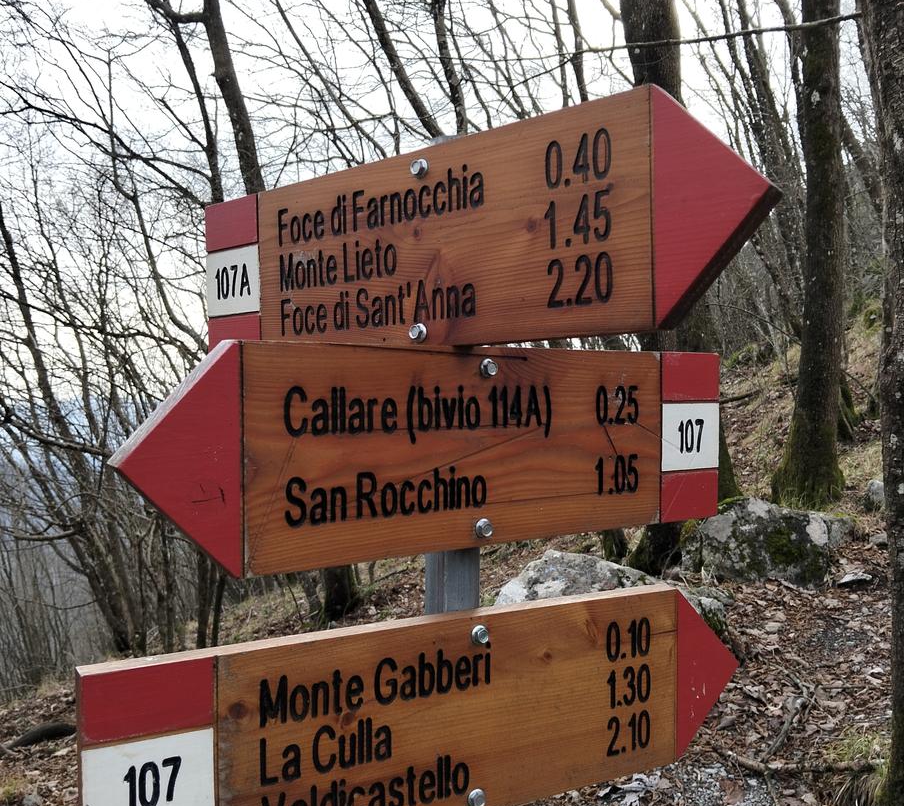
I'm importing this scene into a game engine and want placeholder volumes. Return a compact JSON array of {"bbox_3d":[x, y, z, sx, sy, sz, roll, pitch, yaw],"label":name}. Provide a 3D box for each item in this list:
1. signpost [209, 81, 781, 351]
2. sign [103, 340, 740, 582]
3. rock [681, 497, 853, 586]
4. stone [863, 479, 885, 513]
[{"bbox_3d":[-0.020,-0.118,0.701,0.550,0.150,0.022,-1,0,41],"label":"signpost"},{"bbox_3d":[0.022,0.034,0.697,0.550,0.150,0.022,-1,1,-36],"label":"sign"},{"bbox_3d":[2.055,0.905,5.900,1.100,0.500,0.750,0,1,19],"label":"rock"},{"bbox_3d":[3.331,0.728,7.100,0.200,0.230,0.200,0,1,25],"label":"stone"}]

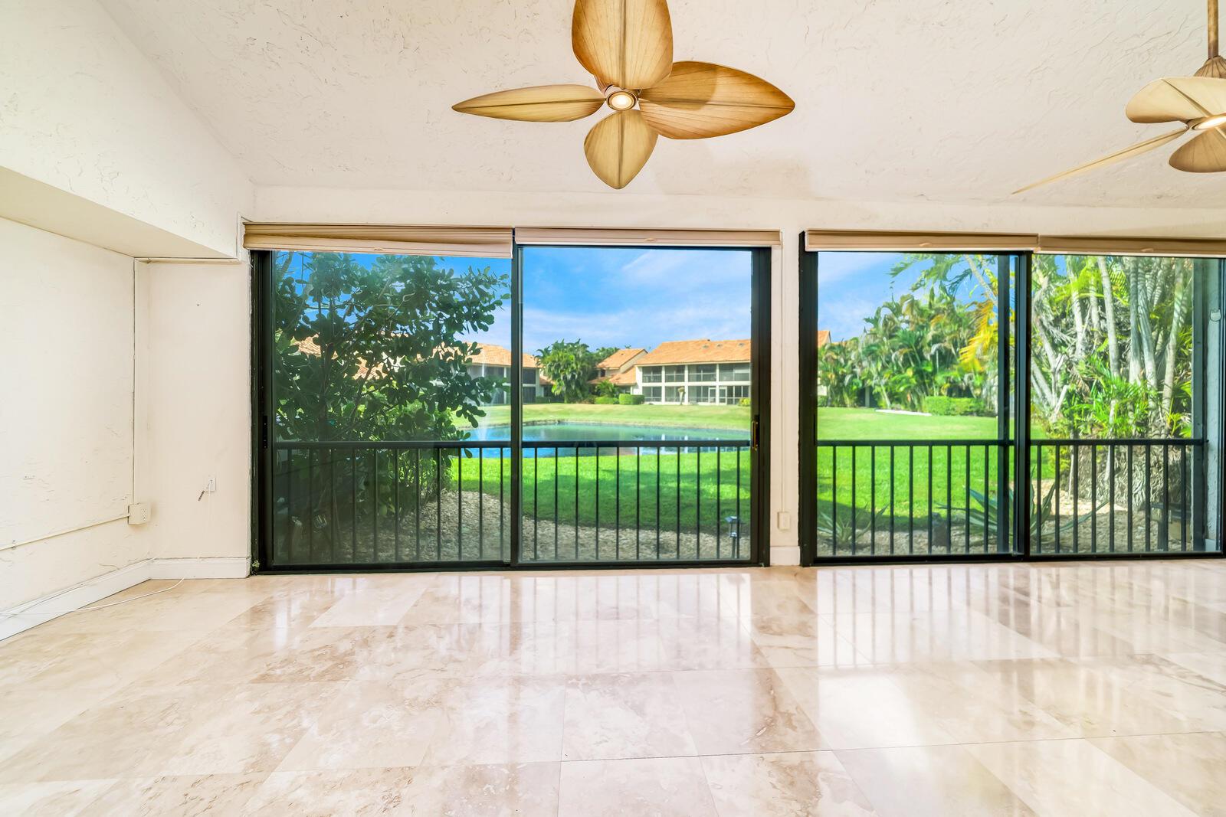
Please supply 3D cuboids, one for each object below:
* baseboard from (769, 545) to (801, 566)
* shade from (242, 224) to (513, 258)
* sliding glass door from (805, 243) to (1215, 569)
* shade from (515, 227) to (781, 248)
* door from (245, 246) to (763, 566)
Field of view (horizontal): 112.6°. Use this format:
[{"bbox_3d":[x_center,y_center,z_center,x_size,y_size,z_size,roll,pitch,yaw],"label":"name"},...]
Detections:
[{"bbox_3d":[1.264,1.088,3.001,0.230,0.145,0.020,0,0,-3],"label":"baseboard"},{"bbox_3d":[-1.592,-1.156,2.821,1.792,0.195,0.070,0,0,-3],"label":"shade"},{"bbox_3d":[3.140,-0.050,3.143,3.534,2.439,0.120,0,0,-3],"label":"sliding glass door"},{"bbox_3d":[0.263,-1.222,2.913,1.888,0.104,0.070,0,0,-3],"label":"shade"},{"bbox_3d":[-0.677,-0.049,2.965,3.680,2.425,0.120,0,0,-3],"label":"door"}]

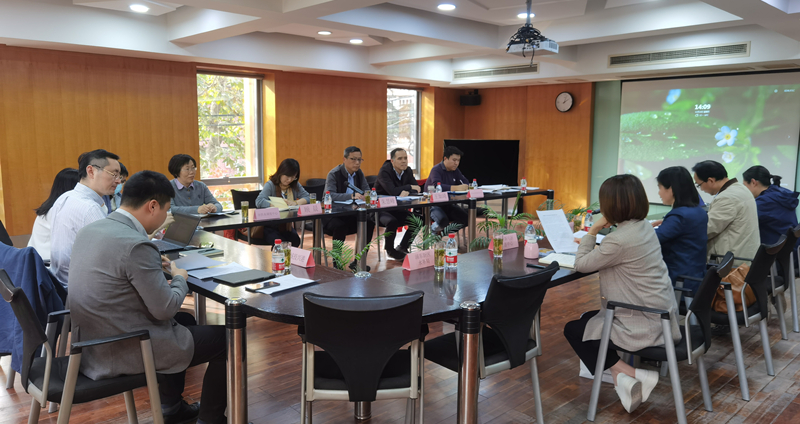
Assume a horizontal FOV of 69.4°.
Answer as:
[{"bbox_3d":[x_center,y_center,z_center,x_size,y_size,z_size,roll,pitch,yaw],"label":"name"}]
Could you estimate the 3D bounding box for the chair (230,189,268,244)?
[{"bbox_3d":[-1.479,0.212,6.190,0.550,0.870,0.580,-7,10,-42],"label":"chair"}]

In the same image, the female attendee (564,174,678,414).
[{"bbox_3d":[1.208,0.441,3.146,0.490,1.270,0.720,-7,11,-44],"label":"female attendee"}]

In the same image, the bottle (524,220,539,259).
[{"bbox_3d":[0.800,0.159,3.530,0.068,0.190,0.068,-7,11,-43],"label":"bottle"}]

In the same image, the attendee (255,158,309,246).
[{"bbox_3d":[-1.187,0.083,5.648,0.580,1.220,0.740,-5,10,-36],"label":"attendee"}]

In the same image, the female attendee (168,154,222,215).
[{"bbox_3d":[-1.905,0.114,5.351,0.530,1.280,0.730,-7,10,-42],"label":"female attendee"}]

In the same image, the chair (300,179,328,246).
[{"bbox_3d":[-0.817,0.132,6.825,0.550,0.870,0.580,-7,10,-42],"label":"chair"}]

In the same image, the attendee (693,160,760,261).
[{"bbox_3d":[2.352,0.260,4.386,0.540,1.300,0.740,-7,11,-43],"label":"attendee"}]

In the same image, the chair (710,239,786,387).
[{"bbox_3d":[1.996,0.588,3.550,0.560,0.870,0.560,-7,11,-43],"label":"chair"}]

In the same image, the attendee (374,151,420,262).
[{"bbox_3d":[-0.028,-0.111,7.033,0.740,1.310,0.580,7,10,42],"label":"attendee"}]

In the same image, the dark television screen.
[{"bbox_3d":[1.437,-0.859,10.150,1.380,0.820,0.090,2,8,13],"label":"dark television screen"}]

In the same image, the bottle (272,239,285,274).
[{"bbox_3d":[-0.618,0.230,2.939,0.064,0.176,0.064,1,8,0],"label":"bottle"}]

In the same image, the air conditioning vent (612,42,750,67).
[{"bbox_3d":[3.438,-1.958,7.257,0.050,0.157,1.731,-7,10,-42],"label":"air conditioning vent"}]

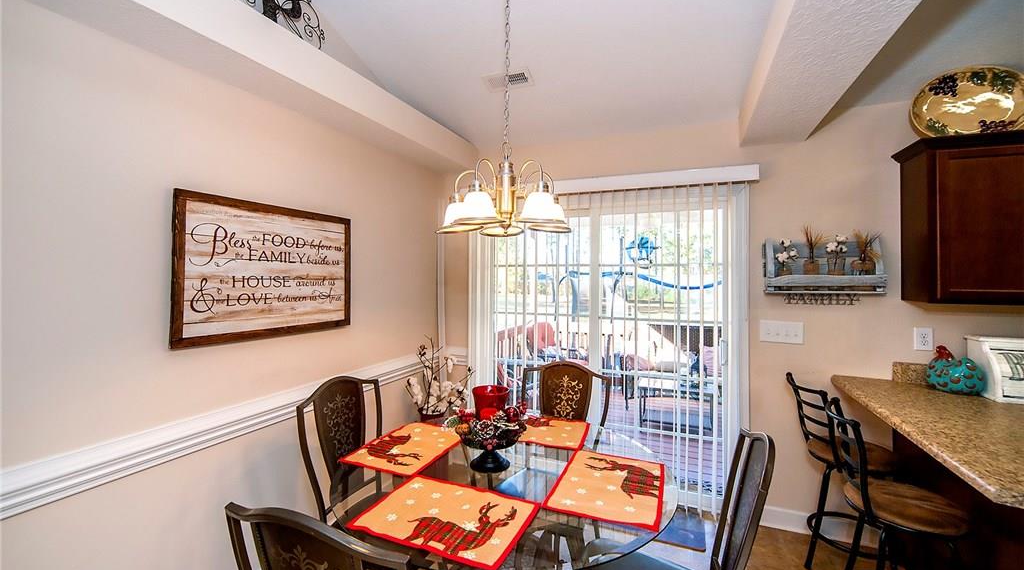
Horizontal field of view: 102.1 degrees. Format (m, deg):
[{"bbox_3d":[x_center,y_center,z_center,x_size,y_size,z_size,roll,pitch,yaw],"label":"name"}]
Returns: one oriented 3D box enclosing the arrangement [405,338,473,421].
[{"bbox_3d":[-0.485,0.624,2.735,0.420,0.530,0.380,-1,1,-22],"label":"arrangement"}]

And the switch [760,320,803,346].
[{"bbox_3d":[1.551,0.273,2.383,0.213,0.122,0.012,0,1,23],"label":"switch"}]

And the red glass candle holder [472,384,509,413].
[{"bbox_3d":[-0.082,0.464,1.570,0.136,0.135,0.136,0,1,0],"label":"red glass candle holder"}]

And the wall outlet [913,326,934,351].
[{"bbox_3d":[2.131,0.282,2.140,0.074,0.118,0.010,0,1,23],"label":"wall outlet"}]

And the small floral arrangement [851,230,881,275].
[{"bbox_3d":[1.859,-0.155,2.181,0.140,0.260,0.110,0,1,23],"label":"small floral arrangement"}]

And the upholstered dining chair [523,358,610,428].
[{"bbox_3d":[0.165,0.921,1.993,0.500,1.030,0.570,0,1,28],"label":"upholstered dining chair"}]

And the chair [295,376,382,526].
[{"bbox_3d":[-0.527,0.922,1.780,0.570,1.030,0.500,0,1,23],"label":"chair"}]

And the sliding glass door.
[{"bbox_3d":[0.544,0.387,2.828,1.870,1.990,0.100,0,1,23],"label":"sliding glass door"}]

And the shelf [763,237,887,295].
[{"bbox_3d":[1.693,-0.104,2.263,0.540,0.310,0.110,0,1,23],"label":"shelf"}]

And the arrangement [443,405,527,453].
[{"bbox_3d":[-0.093,0.539,1.577,0.280,0.145,0.260,0,1,0],"label":"arrangement"}]

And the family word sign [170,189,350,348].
[{"bbox_3d":[-1.119,-0.067,1.996,0.035,0.617,0.900,0,1,23],"label":"family word sign"}]

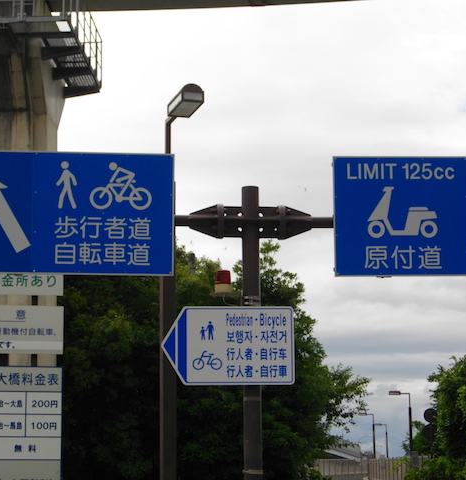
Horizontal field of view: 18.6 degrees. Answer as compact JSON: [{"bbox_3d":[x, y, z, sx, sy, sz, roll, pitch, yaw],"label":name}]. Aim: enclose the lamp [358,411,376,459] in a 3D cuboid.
[{"bbox_3d":[10.226,15.666,108.000,1.250,5.200,0.270,-1,-8,3],"label":"lamp"}]

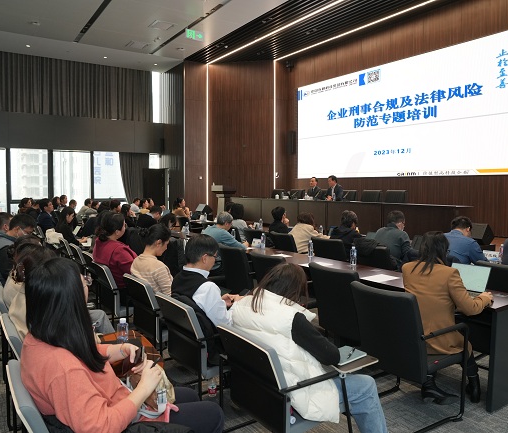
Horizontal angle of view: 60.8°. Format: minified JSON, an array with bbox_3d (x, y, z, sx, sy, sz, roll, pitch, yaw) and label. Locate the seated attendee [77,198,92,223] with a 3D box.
[{"bbox_3d":[-3.993,0.183,10.746,0.780,1.250,0.500,-2,5,-34],"label":"seated attendee"}]

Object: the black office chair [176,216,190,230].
[{"bbox_3d":[-1.369,0.462,9.632,0.600,0.940,0.580,-3,5,-39],"label":"black office chair"}]

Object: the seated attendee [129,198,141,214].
[{"bbox_3d":[-3.042,0.128,11.749,0.750,1.250,0.500,-2,5,-34],"label":"seated attendee"}]

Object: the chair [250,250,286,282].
[{"bbox_3d":[0.322,0.832,4.437,0.580,0.945,0.630,5,5,44],"label":"chair"}]

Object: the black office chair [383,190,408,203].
[{"bbox_3d":[3.103,-0.072,9.950,0.620,1.000,0.580,-3,5,-36],"label":"black office chair"}]

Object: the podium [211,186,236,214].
[{"bbox_3d":[-0.980,-0.458,13.851,0.460,1.120,0.720,-2,5,-34],"label":"podium"}]

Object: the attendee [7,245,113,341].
[{"bbox_3d":[-1.179,0.812,2.891,0.860,1.290,0.540,-3,5,-35],"label":"attendee"}]

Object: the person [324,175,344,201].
[{"bbox_3d":[1.720,-0.242,9.550,0.750,1.300,0.550,-3,5,-35],"label":"person"}]

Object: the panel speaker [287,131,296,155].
[{"bbox_3d":[1.360,-2.638,15.590,0.220,0.860,0.200,-2,5,-34],"label":"panel speaker"}]

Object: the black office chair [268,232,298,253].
[{"bbox_3d":[0.619,0.730,6.585,0.620,0.975,0.580,-2,4,-30],"label":"black office chair"}]

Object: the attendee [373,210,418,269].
[{"bbox_3d":[1.997,0.577,5.905,0.800,1.310,0.560,-3,5,-35],"label":"attendee"}]

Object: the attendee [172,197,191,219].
[{"bbox_3d":[-1.732,0.253,10.678,0.740,1.370,0.520,-2,4,-26],"label":"attendee"}]

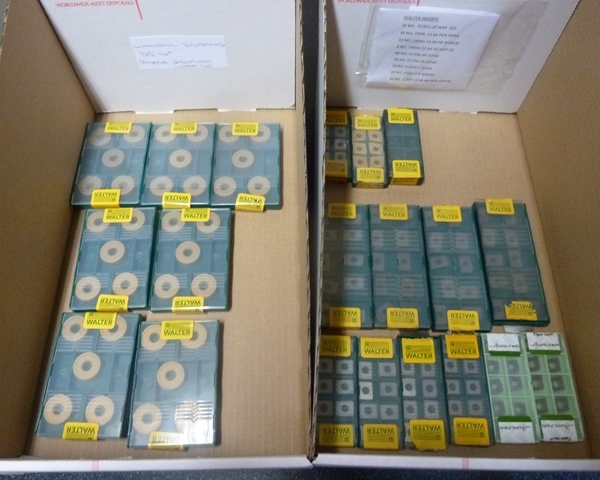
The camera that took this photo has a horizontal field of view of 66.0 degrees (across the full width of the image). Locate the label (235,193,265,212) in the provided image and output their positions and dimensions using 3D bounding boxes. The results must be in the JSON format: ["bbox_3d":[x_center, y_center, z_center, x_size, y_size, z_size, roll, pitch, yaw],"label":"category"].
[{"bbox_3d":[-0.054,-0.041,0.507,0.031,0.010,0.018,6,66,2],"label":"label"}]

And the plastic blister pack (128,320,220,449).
[{"bbox_3d":[-0.113,0.132,0.430,0.074,0.013,0.111,-2,66,-1],"label":"plastic blister pack"}]

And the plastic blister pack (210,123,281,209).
[{"bbox_3d":[-0.060,-0.084,0.528,0.074,0.013,0.111,-1,66,-1],"label":"plastic blister pack"}]

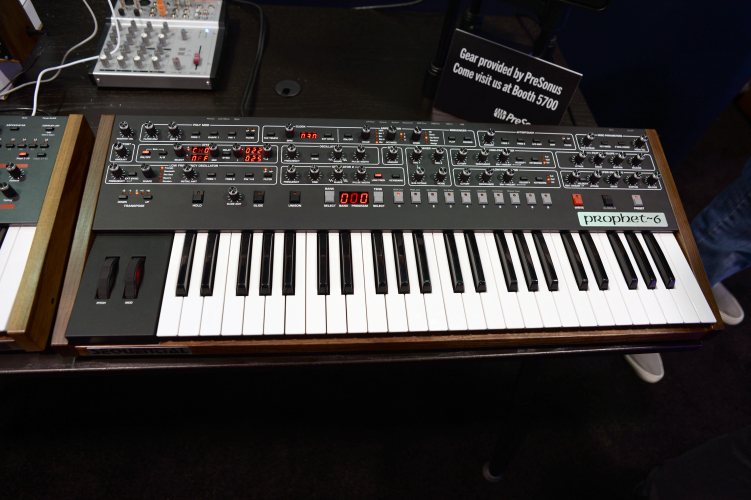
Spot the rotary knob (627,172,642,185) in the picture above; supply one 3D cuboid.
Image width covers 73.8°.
[{"bbox_3d":[0.369,-0.102,0.713,0.013,0.016,0.013,0,65,-7],"label":"rotary knob"}]

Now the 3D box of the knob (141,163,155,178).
[{"bbox_3d":[-0.289,-0.101,0.632,0.013,0.015,0.013,0,64,-7],"label":"knob"}]

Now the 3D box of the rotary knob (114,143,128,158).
[{"bbox_3d":[-0.327,-0.129,0.641,0.013,0.015,0.013,0,64,-7],"label":"rotary knob"}]

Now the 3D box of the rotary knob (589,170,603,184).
[{"bbox_3d":[0.310,-0.103,0.706,0.013,0.016,0.013,0,65,-7],"label":"rotary knob"}]

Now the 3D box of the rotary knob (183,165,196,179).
[{"bbox_3d":[-0.238,-0.100,0.638,0.013,0.015,0.013,0,64,-7],"label":"rotary knob"}]

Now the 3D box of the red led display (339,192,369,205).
[{"bbox_3d":[-0.028,-0.069,0.658,0.039,0.004,0.019,0,65,-7],"label":"red led display"}]

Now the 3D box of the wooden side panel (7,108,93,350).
[{"bbox_3d":[-0.393,-0.035,0.619,0.018,0.078,0.313,-1,56,-7],"label":"wooden side panel"}]

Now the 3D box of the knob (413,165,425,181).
[{"bbox_3d":[0.059,-0.103,0.675,0.013,0.015,0.013,0,64,-7],"label":"knob"}]

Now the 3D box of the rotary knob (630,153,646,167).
[{"bbox_3d":[0.382,-0.131,0.724,0.012,0.015,0.012,0,65,-7],"label":"rotary knob"}]

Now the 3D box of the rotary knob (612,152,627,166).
[{"bbox_3d":[0.356,-0.133,0.727,0.013,0.015,0.013,0,64,-7],"label":"rotary knob"}]

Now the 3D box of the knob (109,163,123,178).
[{"bbox_3d":[-0.325,-0.099,0.628,0.012,0.015,0.012,0,65,-7],"label":"knob"}]

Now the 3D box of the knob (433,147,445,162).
[{"bbox_3d":[0.089,-0.133,0.691,0.012,0.015,0.012,0,65,-7],"label":"knob"}]

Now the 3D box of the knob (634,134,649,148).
[{"bbox_3d":[0.395,-0.161,0.740,0.012,0.015,0.012,0,65,-7],"label":"knob"}]

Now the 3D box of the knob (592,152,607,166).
[{"bbox_3d":[0.325,-0.133,0.723,0.013,0.015,0.013,0,64,-7],"label":"knob"}]

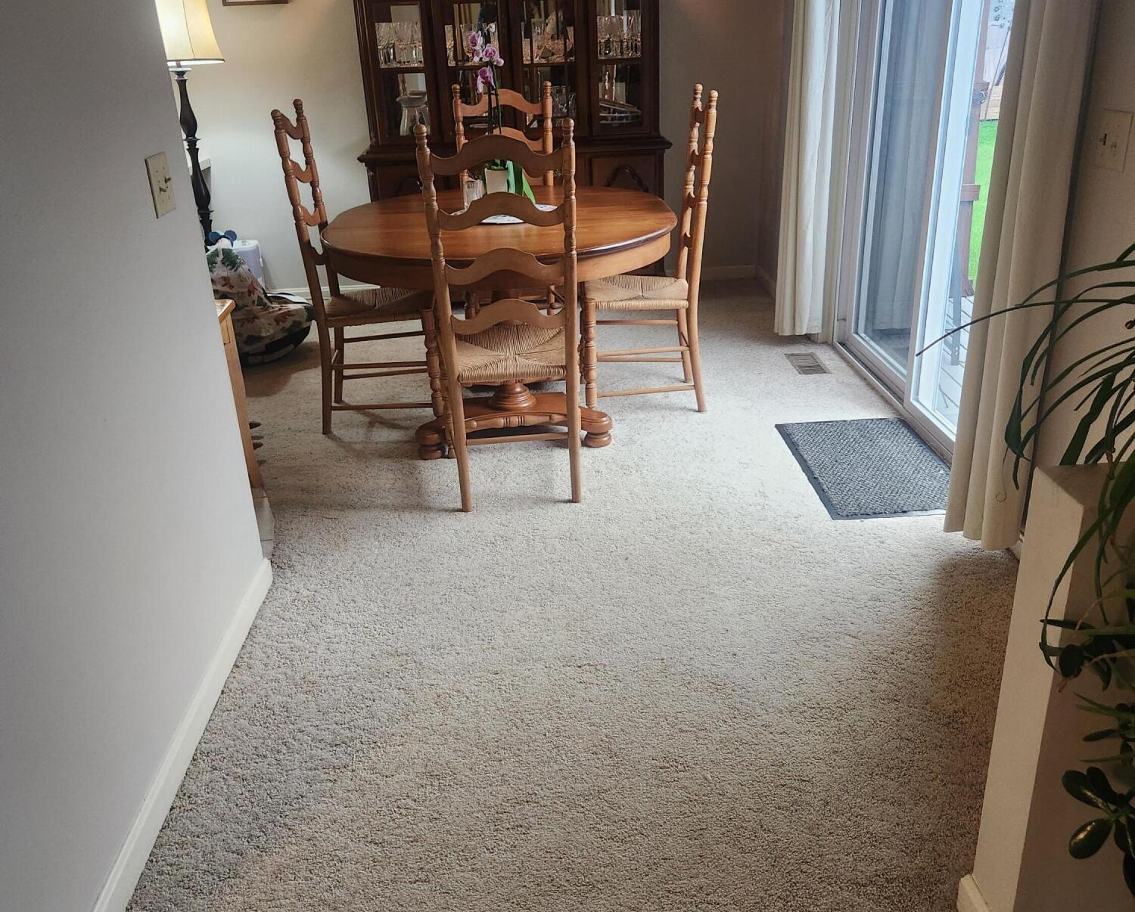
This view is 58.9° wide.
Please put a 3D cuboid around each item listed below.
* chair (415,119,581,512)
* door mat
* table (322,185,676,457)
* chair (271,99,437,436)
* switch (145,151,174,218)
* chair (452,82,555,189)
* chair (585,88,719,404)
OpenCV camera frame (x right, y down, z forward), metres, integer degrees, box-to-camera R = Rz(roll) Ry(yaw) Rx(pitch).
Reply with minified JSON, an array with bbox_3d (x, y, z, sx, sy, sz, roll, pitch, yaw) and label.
[{"bbox_3d":[-0.189,-0.447,3.088,0.500,1.160,0.490,-4,24,-3],"label":"chair"},{"bbox_3d":[1.003,0.020,3.324,0.460,0.012,0.760,-3,24,-1],"label":"door mat"},{"bbox_3d":[-0.224,-0.518,3.765,1.220,0.750,1.440,-3,24,-1],"label":"table"},{"bbox_3d":[-0.728,-0.691,3.703,0.480,1.160,0.500,-3,24,-1],"label":"chair"},{"bbox_3d":[-0.857,-0.575,2.126,0.018,0.119,0.118,-3,24,-1],"label":"switch"},{"bbox_3d":[-0.244,-0.968,4.283,0.500,1.160,0.490,-3,24,-1],"label":"chair"},{"bbox_3d":[0.283,-0.757,3.745,0.490,1.160,0.500,-3,24,-1],"label":"chair"}]

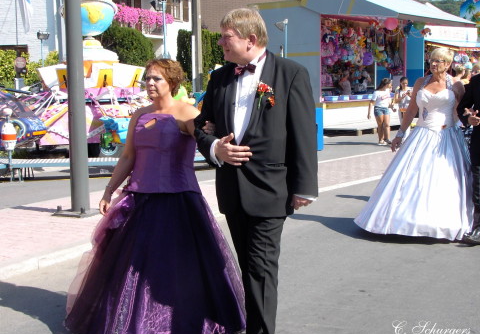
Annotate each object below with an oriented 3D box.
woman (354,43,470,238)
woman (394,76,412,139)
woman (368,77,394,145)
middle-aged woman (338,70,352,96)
[{"bbox_3d":[1.598,-0.242,7.830,1.080,1.678,1.000,2,7,22],"label":"woman"},{"bbox_3d":[3.458,-1.198,18.127,0.450,1.392,0.340,-2,6,-9],"label":"woman"},{"bbox_3d":[2.951,-1.169,17.927,0.550,1.389,0.360,-2,6,-12],"label":"woman"},{"bbox_3d":[2.776,-1.745,22.518,0.360,1.560,0.450,-4,7,-30],"label":"middle-aged woman"}]

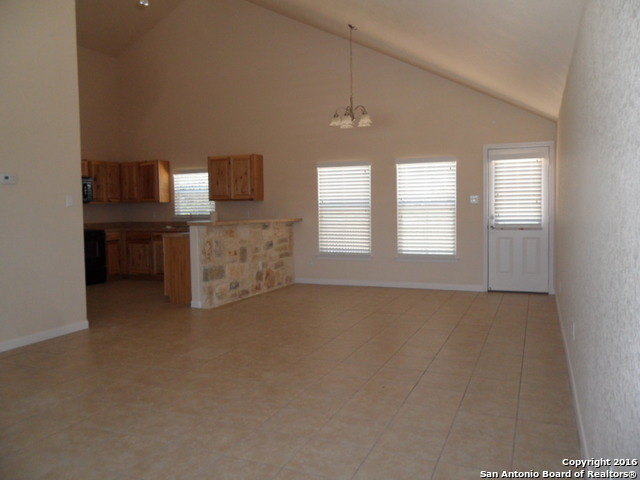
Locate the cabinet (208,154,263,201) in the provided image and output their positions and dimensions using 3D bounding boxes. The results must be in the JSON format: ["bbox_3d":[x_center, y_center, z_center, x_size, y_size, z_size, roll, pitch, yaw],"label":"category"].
[{"bbox_3d":[-1.468,-1.075,8.738,0.904,0.771,0.331,1,3,24],"label":"cabinet"}]

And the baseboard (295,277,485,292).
[{"bbox_3d":[1.002,0.702,7.941,3.085,0.087,0.020,1,3,24],"label":"baseboard"}]

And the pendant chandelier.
[{"bbox_3d":[0.414,-2.206,6.774,0.610,1.360,0.600,-1,3,0],"label":"pendant chandelier"}]

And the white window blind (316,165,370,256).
[{"bbox_3d":[0.405,-0.496,8.192,0.950,1.498,0.100,1,3,24],"label":"white window blind"}]

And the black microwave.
[{"bbox_3d":[-4.379,-0.864,8.644,0.410,0.435,0.760,1,3,24],"label":"black microwave"}]

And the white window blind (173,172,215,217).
[{"bbox_3d":[-2.351,-0.868,9.330,0.940,0.815,0.080,1,3,24],"label":"white window blind"}]

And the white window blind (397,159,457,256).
[{"bbox_3d":[1.634,-0.480,7.643,0.900,1.505,0.110,1,3,24],"label":"white window blind"}]

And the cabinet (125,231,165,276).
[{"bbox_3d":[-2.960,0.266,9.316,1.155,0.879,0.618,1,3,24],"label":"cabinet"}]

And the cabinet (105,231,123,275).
[{"bbox_3d":[-4.061,0.282,9.278,0.613,0.884,0.371,1,3,24],"label":"cabinet"}]

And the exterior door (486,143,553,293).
[{"bbox_3d":[2.832,-0.289,7.110,0.875,2.085,0.080,1,3,24],"label":"exterior door"}]

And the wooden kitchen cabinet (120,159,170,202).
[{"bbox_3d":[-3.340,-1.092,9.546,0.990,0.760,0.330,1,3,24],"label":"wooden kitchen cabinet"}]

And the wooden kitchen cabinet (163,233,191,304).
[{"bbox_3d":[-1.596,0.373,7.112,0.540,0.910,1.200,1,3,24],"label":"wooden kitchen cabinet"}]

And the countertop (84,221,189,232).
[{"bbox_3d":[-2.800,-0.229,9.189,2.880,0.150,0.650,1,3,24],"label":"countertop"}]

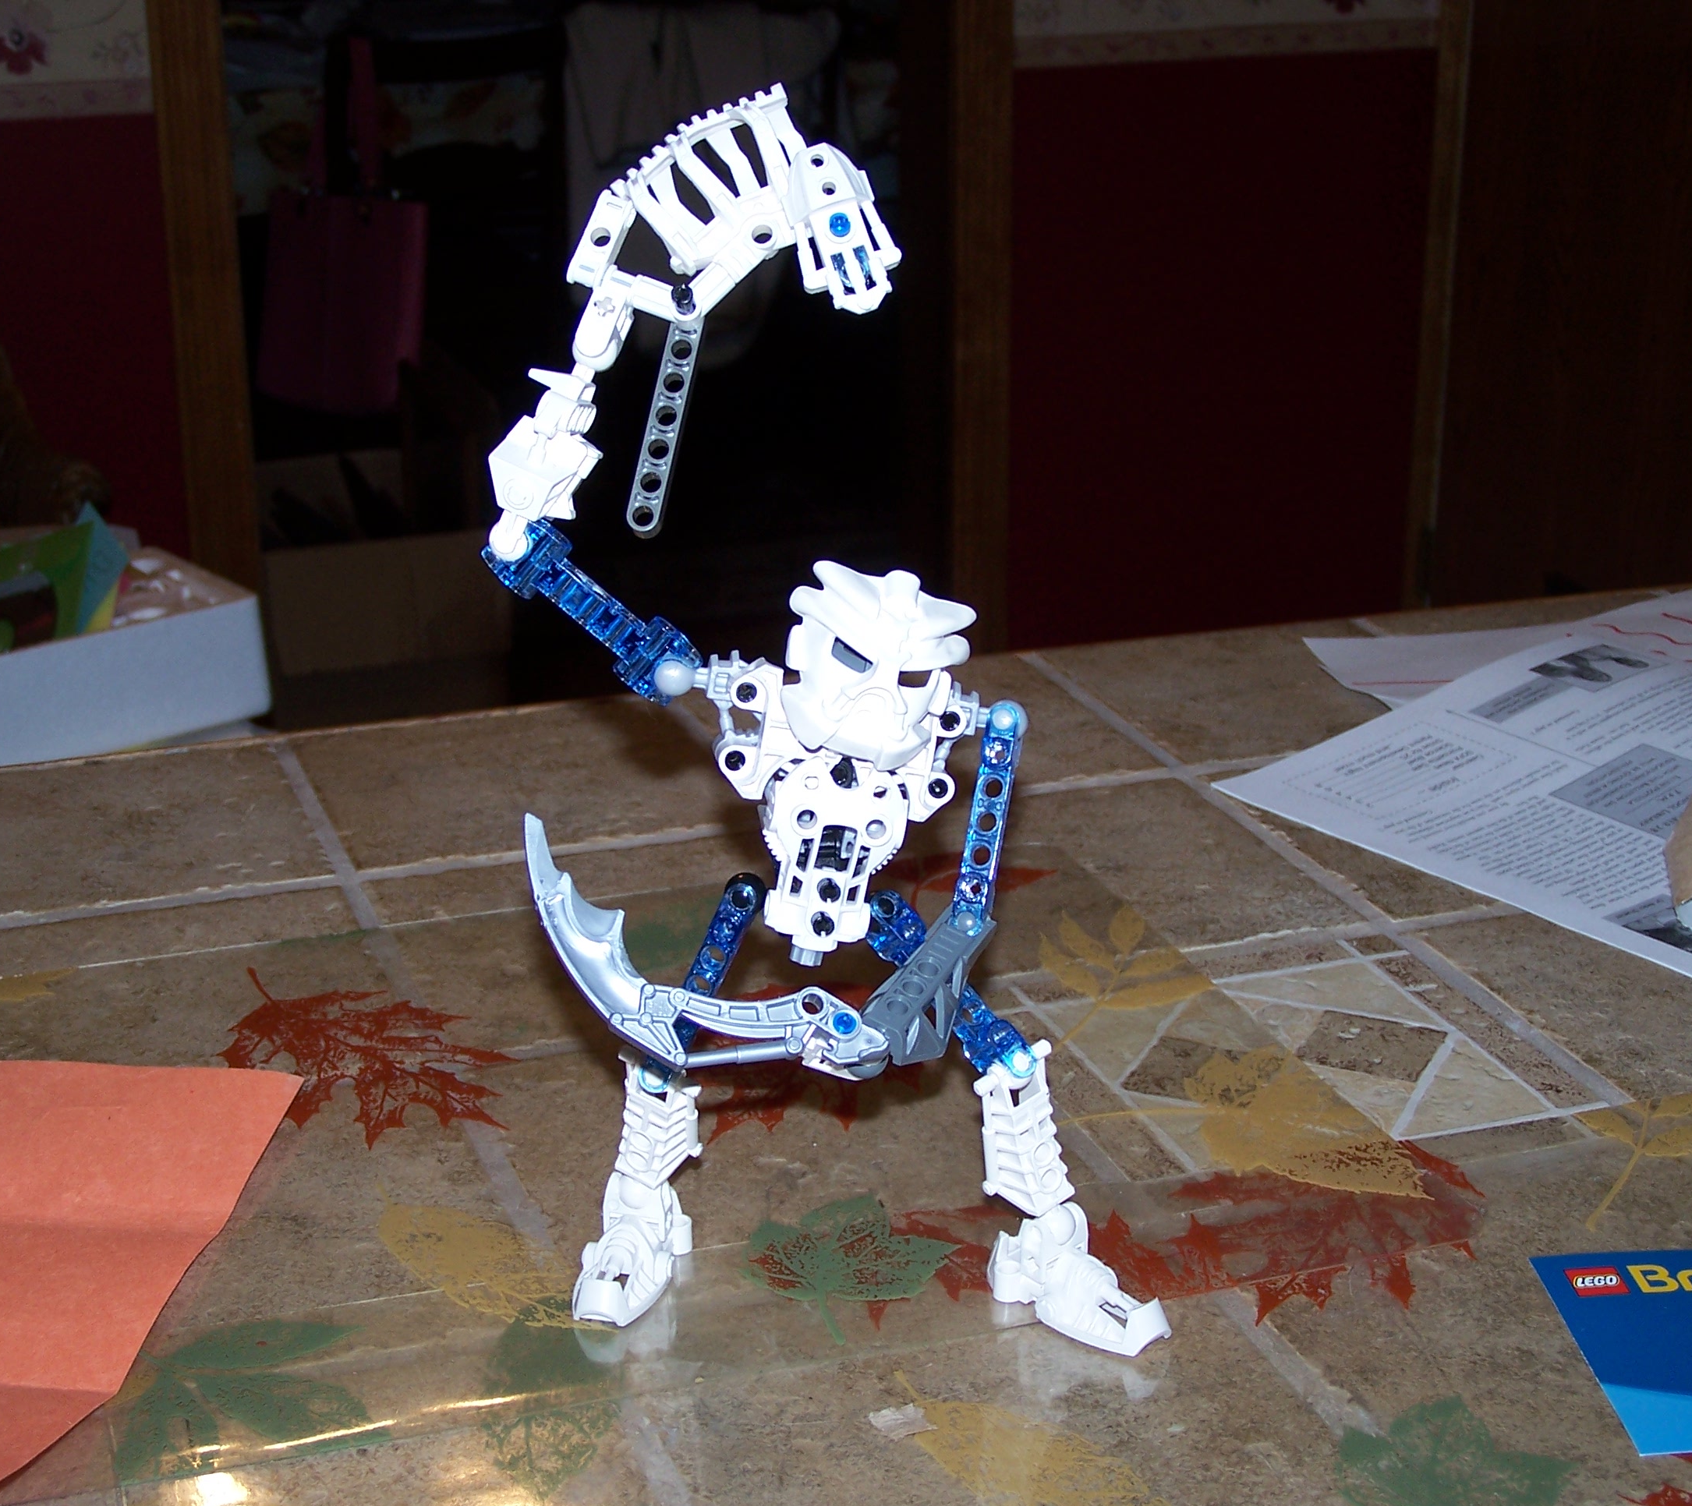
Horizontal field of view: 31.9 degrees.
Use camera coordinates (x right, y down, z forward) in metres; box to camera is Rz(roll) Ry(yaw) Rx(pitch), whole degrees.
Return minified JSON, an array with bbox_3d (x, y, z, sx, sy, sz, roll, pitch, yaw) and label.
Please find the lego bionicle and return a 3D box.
[{"bbox_3d":[-0.006,-0.006,0.675,0.151,0.270,0.138,-3,20,-8],"label":"lego bionicle"}]

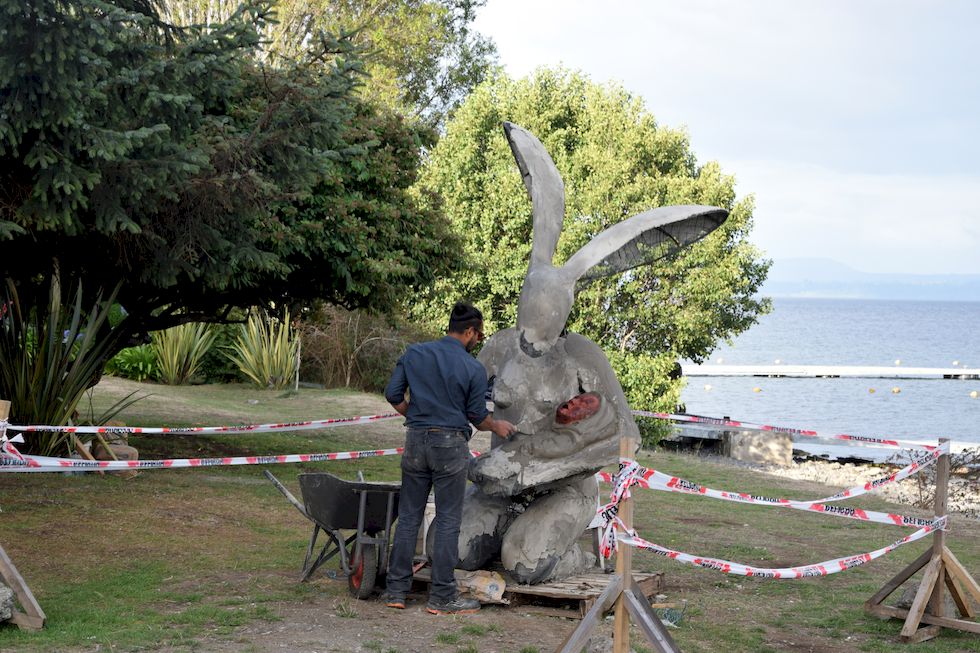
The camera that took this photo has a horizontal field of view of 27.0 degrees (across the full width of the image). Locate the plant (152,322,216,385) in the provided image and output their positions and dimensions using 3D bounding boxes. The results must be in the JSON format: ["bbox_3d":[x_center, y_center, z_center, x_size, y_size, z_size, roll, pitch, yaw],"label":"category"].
[{"bbox_3d":[-4.715,0.355,31.500,1.034,1.111,0.982,1,1,0],"label":"plant"}]

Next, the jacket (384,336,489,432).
[{"bbox_3d":[-0.295,0.304,11.240,0.500,0.540,0.330,2,1,30],"label":"jacket"}]

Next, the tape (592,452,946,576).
[{"bbox_3d":[1.508,0.933,10.375,2.720,0.660,0.130,0,1,-43],"label":"tape"}]

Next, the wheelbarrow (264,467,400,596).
[{"bbox_3d":[-0.885,1.206,12.030,0.630,0.640,1.340,1,1,-20],"label":"wheelbarrow"}]

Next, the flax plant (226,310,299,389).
[{"bbox_3d":[-3.455,0.349,31.000,1.093,1.185,1.039,1,1,0],"label":"flax plant"}]

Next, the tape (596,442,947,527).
[{"bbox_3d":[1.508,0.853,10.375,2.720,0.480,0.120,0,1,-43],"label":"tape"}]

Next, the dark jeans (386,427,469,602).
[{"bbox_3d":[-0.344,1.039,11.220,0.380,0.960,0.340,2,1,20],"label":"dark jeans"}]

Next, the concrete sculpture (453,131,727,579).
[{"bbox_3d":[0.510,0.121,11.880,1.580,2.620,1.180,2,1,30],"label":"concrete sculpture"}]

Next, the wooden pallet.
[{"bbox_3d":[0.270,1.494,11.700,1.210,0.135,1.020,2,1,30],"label":"wooden pallet"}]

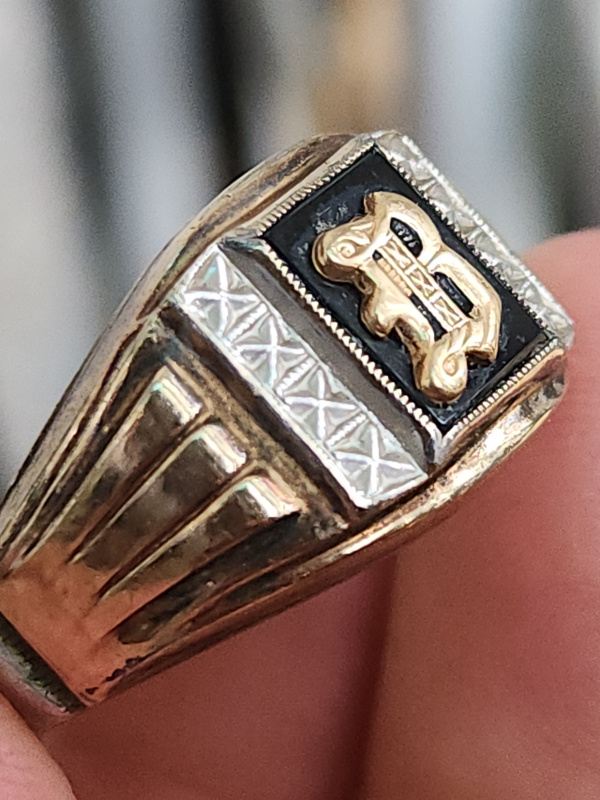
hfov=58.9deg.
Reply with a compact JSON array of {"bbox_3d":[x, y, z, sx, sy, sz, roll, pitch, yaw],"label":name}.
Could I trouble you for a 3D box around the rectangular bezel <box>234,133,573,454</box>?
[{"bbox_3d":[0.005,-0.005,0.025,0.011,0.002,0.013,-41,86,-25],"label":"rectangular bezel"}]

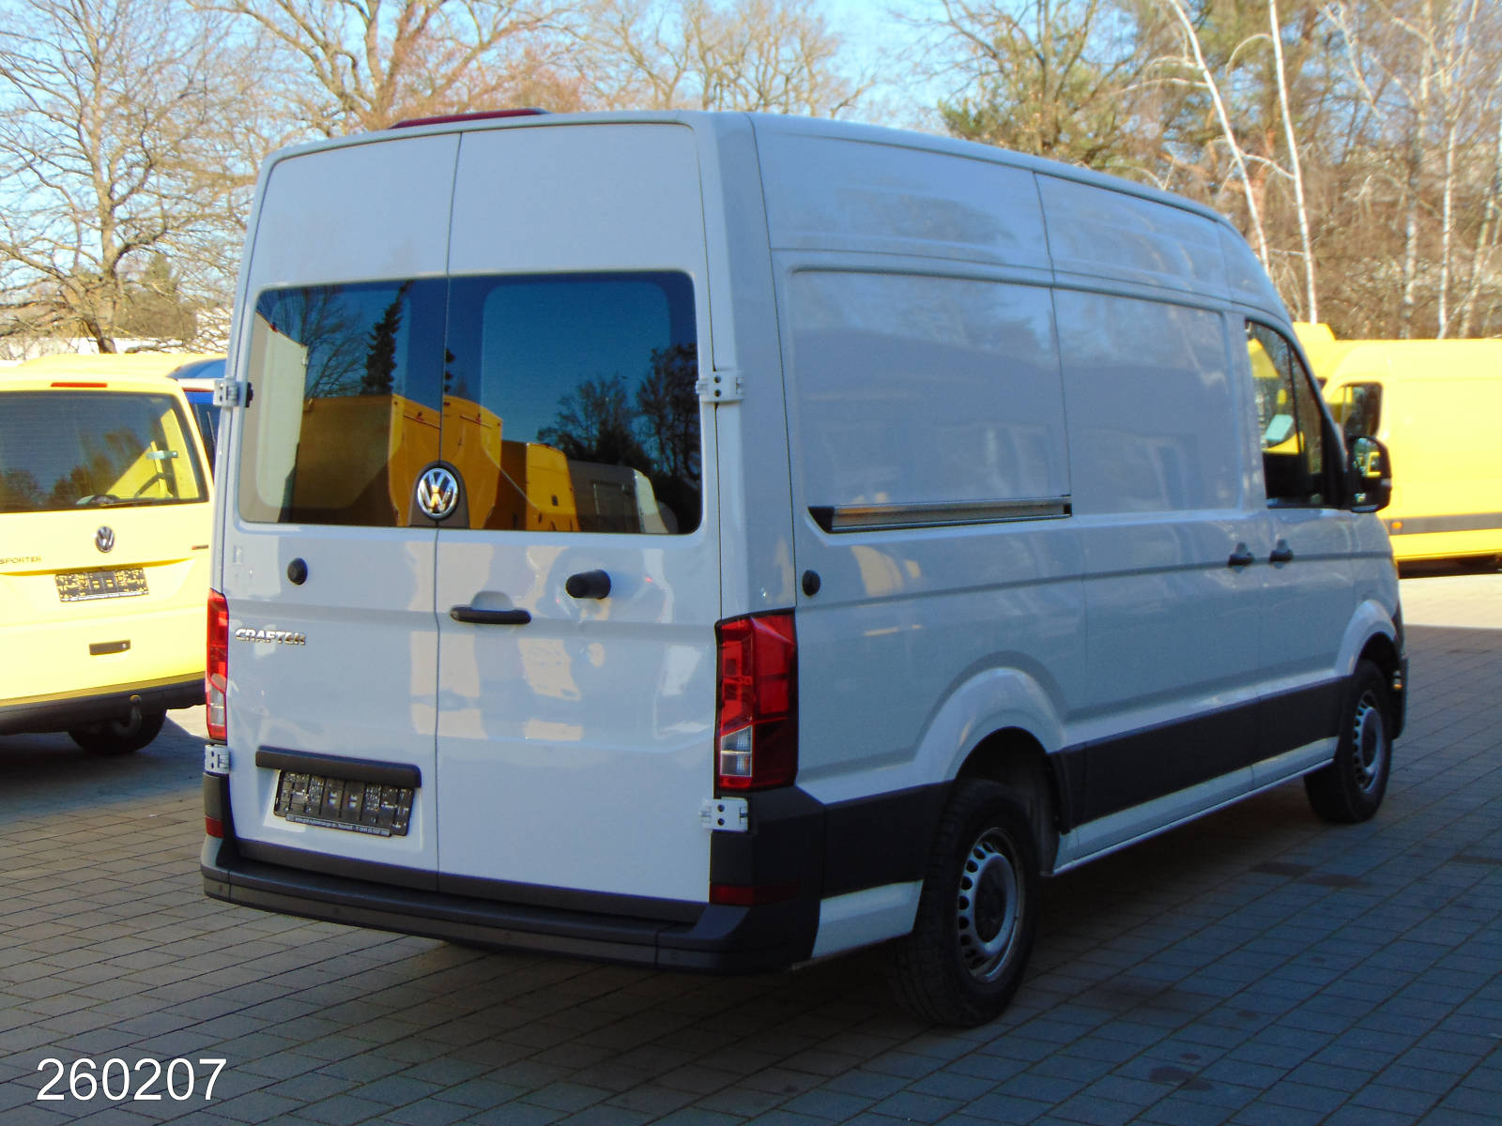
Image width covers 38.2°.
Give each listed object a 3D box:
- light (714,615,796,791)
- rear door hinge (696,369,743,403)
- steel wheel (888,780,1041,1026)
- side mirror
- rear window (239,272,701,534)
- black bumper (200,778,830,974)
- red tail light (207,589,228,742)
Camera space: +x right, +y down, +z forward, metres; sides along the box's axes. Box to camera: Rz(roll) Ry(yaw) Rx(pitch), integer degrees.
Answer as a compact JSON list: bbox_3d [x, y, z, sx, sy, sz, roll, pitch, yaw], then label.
[{"bbox_3d":[0.016,0.328,5.190,0.165,0.440,0.130,2,4,32],"label":"light"},{"bbox_3d":[-0.080,-0.419,5.154,0.130,0.073,0.060,2,4,32],"label":"rear door hinge"},{"bbox_3d":[0.625,0.969,6.241,0.205,0.690,0.690,2,4,32],"label":"steel wheel"},{"bbox_3d":[2.473,-0.356,8.678,0.200,0.305,0.170,2,4,32],"label":"side mirror"},{"bbox_3d":[-0.776,-0.409,5.599,1.540,0.650,0.065,2,1,32],"label":"rear window"},{"bbox_3d":[-0.760,0.730,5.689,2.000,0.460,0.345,2,4,32],"label":"black bumper"},{"bbox_3d":[-1.524,0.272,6.159,0.165,0.440,0.130,2,4,32],"label":"red tail light"}]

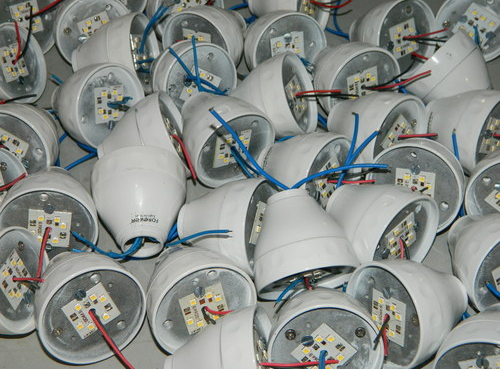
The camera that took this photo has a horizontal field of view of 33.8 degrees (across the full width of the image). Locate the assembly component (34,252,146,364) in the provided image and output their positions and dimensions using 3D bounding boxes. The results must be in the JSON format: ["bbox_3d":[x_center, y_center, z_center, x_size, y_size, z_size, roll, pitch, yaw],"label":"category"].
[{"bbox_3d":[-0.097,0.061,0.465,0.060,0.060,0.055,-24,33,-20],"label":"assembly component"}]

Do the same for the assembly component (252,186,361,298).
[{"bbox_3d":[0.029,0.033,0.491,0.061,0.061,0.055,-10,68,-9],"label":"assembly component"}]

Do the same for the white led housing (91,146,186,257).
[{"bbox_3d":[-0.070,0.017,0.529,0.061,0.061,0.055,-6,56,-5],"label":"white led housing"}]

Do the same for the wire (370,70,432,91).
[{"bbox_3d":[0.105,-0.073,0.583,0.052,0.005,0.004,-11,5,33],"label":"wire"}]

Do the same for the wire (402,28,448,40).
[{"bbox_3d":[0.128,-0.110,0.602,0.035,0.004,0.003,-6,41,34],"label":"wire"}]

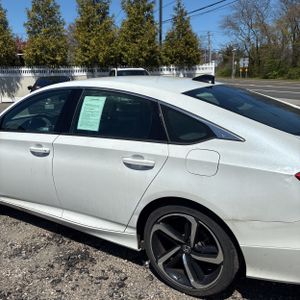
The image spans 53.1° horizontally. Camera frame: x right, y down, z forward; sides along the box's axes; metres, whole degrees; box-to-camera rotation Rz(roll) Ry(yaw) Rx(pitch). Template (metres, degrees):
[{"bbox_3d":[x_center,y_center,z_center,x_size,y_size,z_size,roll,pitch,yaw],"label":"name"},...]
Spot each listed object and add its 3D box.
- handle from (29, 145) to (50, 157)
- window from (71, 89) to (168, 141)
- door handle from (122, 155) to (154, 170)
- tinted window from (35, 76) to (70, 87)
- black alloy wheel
[{"bbox_3d":[-0.875,0.012,2.423,0.230,0.070,0.050,8,16,29],"label":"handle"},{"bbox_3d":[-0.204,-0.246,2.143,0.800,0.360,0.060,8,-9,29],"label":"window"},{"bbox_3d":[-0.072,0.085,1.970,0.230,0.070,0.050,8,16,29],"label":"door handle"},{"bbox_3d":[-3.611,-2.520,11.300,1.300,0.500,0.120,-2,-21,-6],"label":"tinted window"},{"bbox_3d":[0.271,0.631,2.003,0.670,0.670,0.235,8,16,29],"label":"black alloy wheel"}]

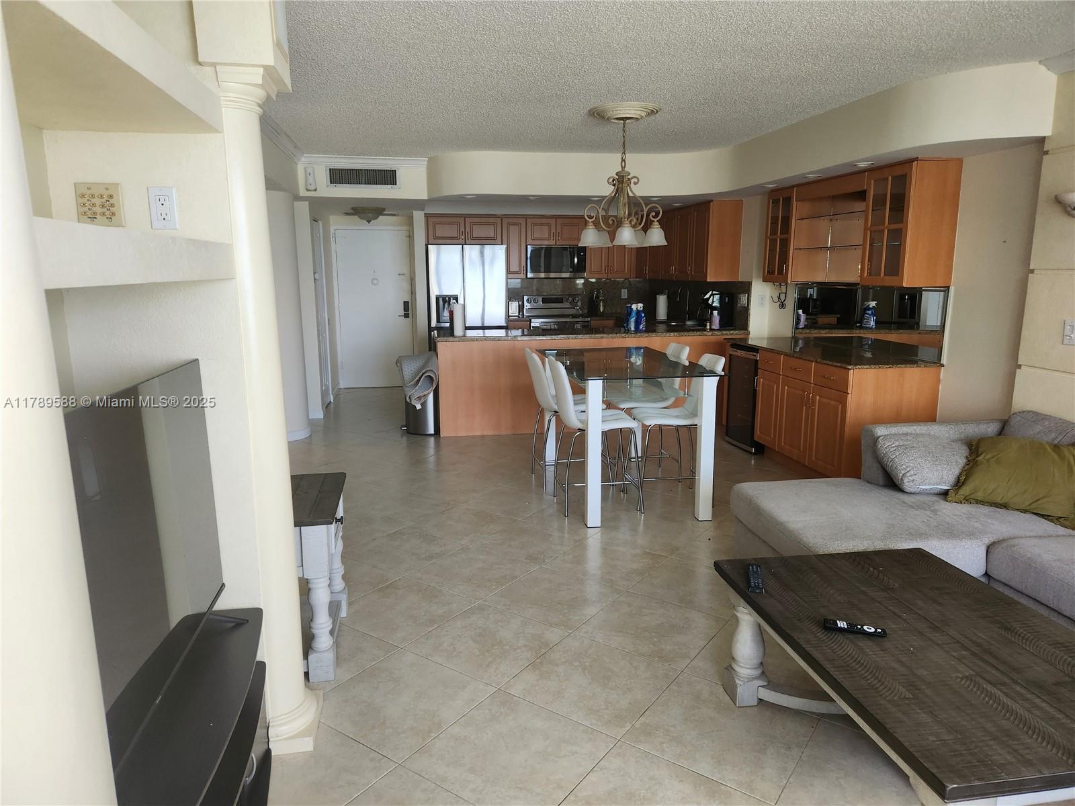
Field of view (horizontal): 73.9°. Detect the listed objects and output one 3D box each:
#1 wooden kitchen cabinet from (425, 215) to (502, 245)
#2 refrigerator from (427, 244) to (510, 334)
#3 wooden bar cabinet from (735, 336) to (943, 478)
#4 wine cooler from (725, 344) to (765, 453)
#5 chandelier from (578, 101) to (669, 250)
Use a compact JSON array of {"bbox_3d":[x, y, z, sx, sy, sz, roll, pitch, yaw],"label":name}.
[{"bbox_3d":[-0.920,-2.136,8.851,0.925,0.353,0.340,-2,11,-11],"label":"wooden kitchen cabinet"},{"bbox_3d":[-0.867,-1.013,8.814,0.910,1.792,0.770,-2,11,-11],"label":"refrigerator"},{"bbox_3d":[2.192,0.023,5.626,0.705,0.905,1.780,-2,11,-10],"label":"wooden bar cabinet"},{"bbox_3d":[1.990,-0.047,6.049,0.560,0.855,0.540,-2,11,-11],"label":"wine cooler"},{"bbox_3d":[0.549,-1.439,4.602,0.600,0.835,0.600,-2,11,-10],"label":"chandelier"}]

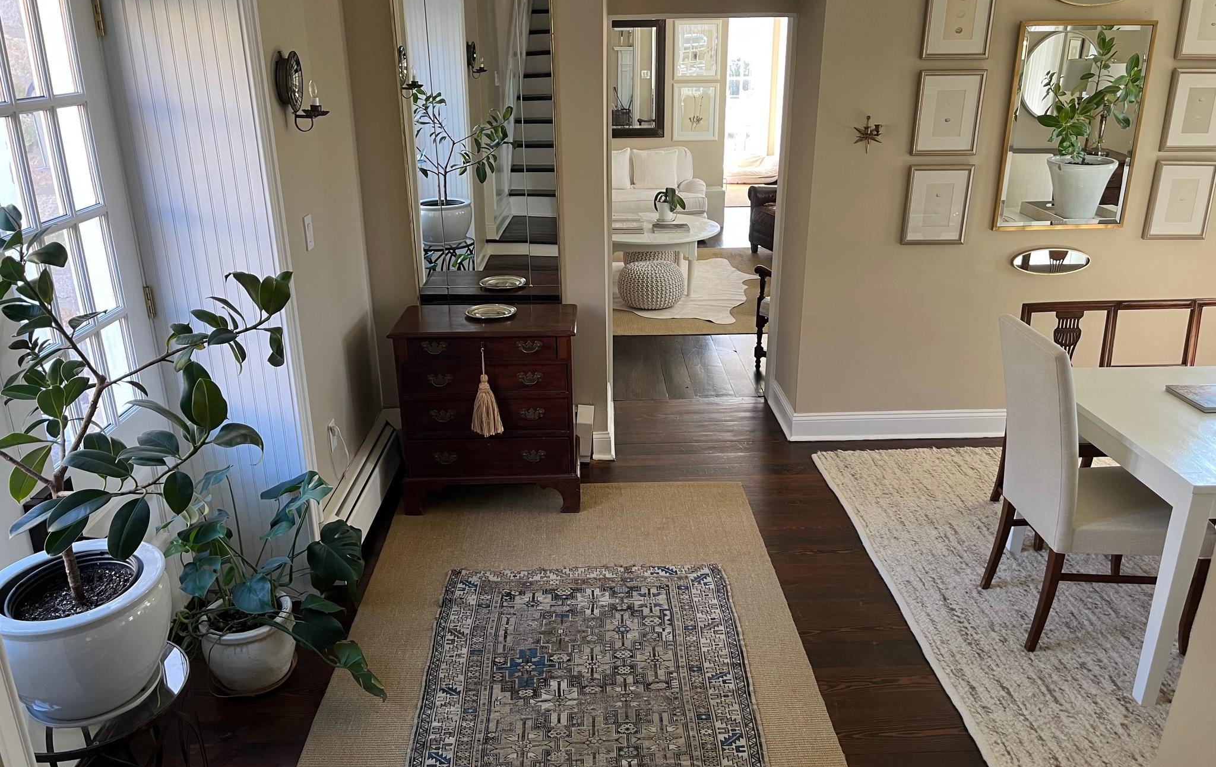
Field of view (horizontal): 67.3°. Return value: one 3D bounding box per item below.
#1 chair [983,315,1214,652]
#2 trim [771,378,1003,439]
[{"bbox_3d":[1.642,0.330,3.050,0.620,1.025,0.480,-1,21,-2],"label":"chair"},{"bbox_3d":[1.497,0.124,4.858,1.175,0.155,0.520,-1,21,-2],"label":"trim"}]

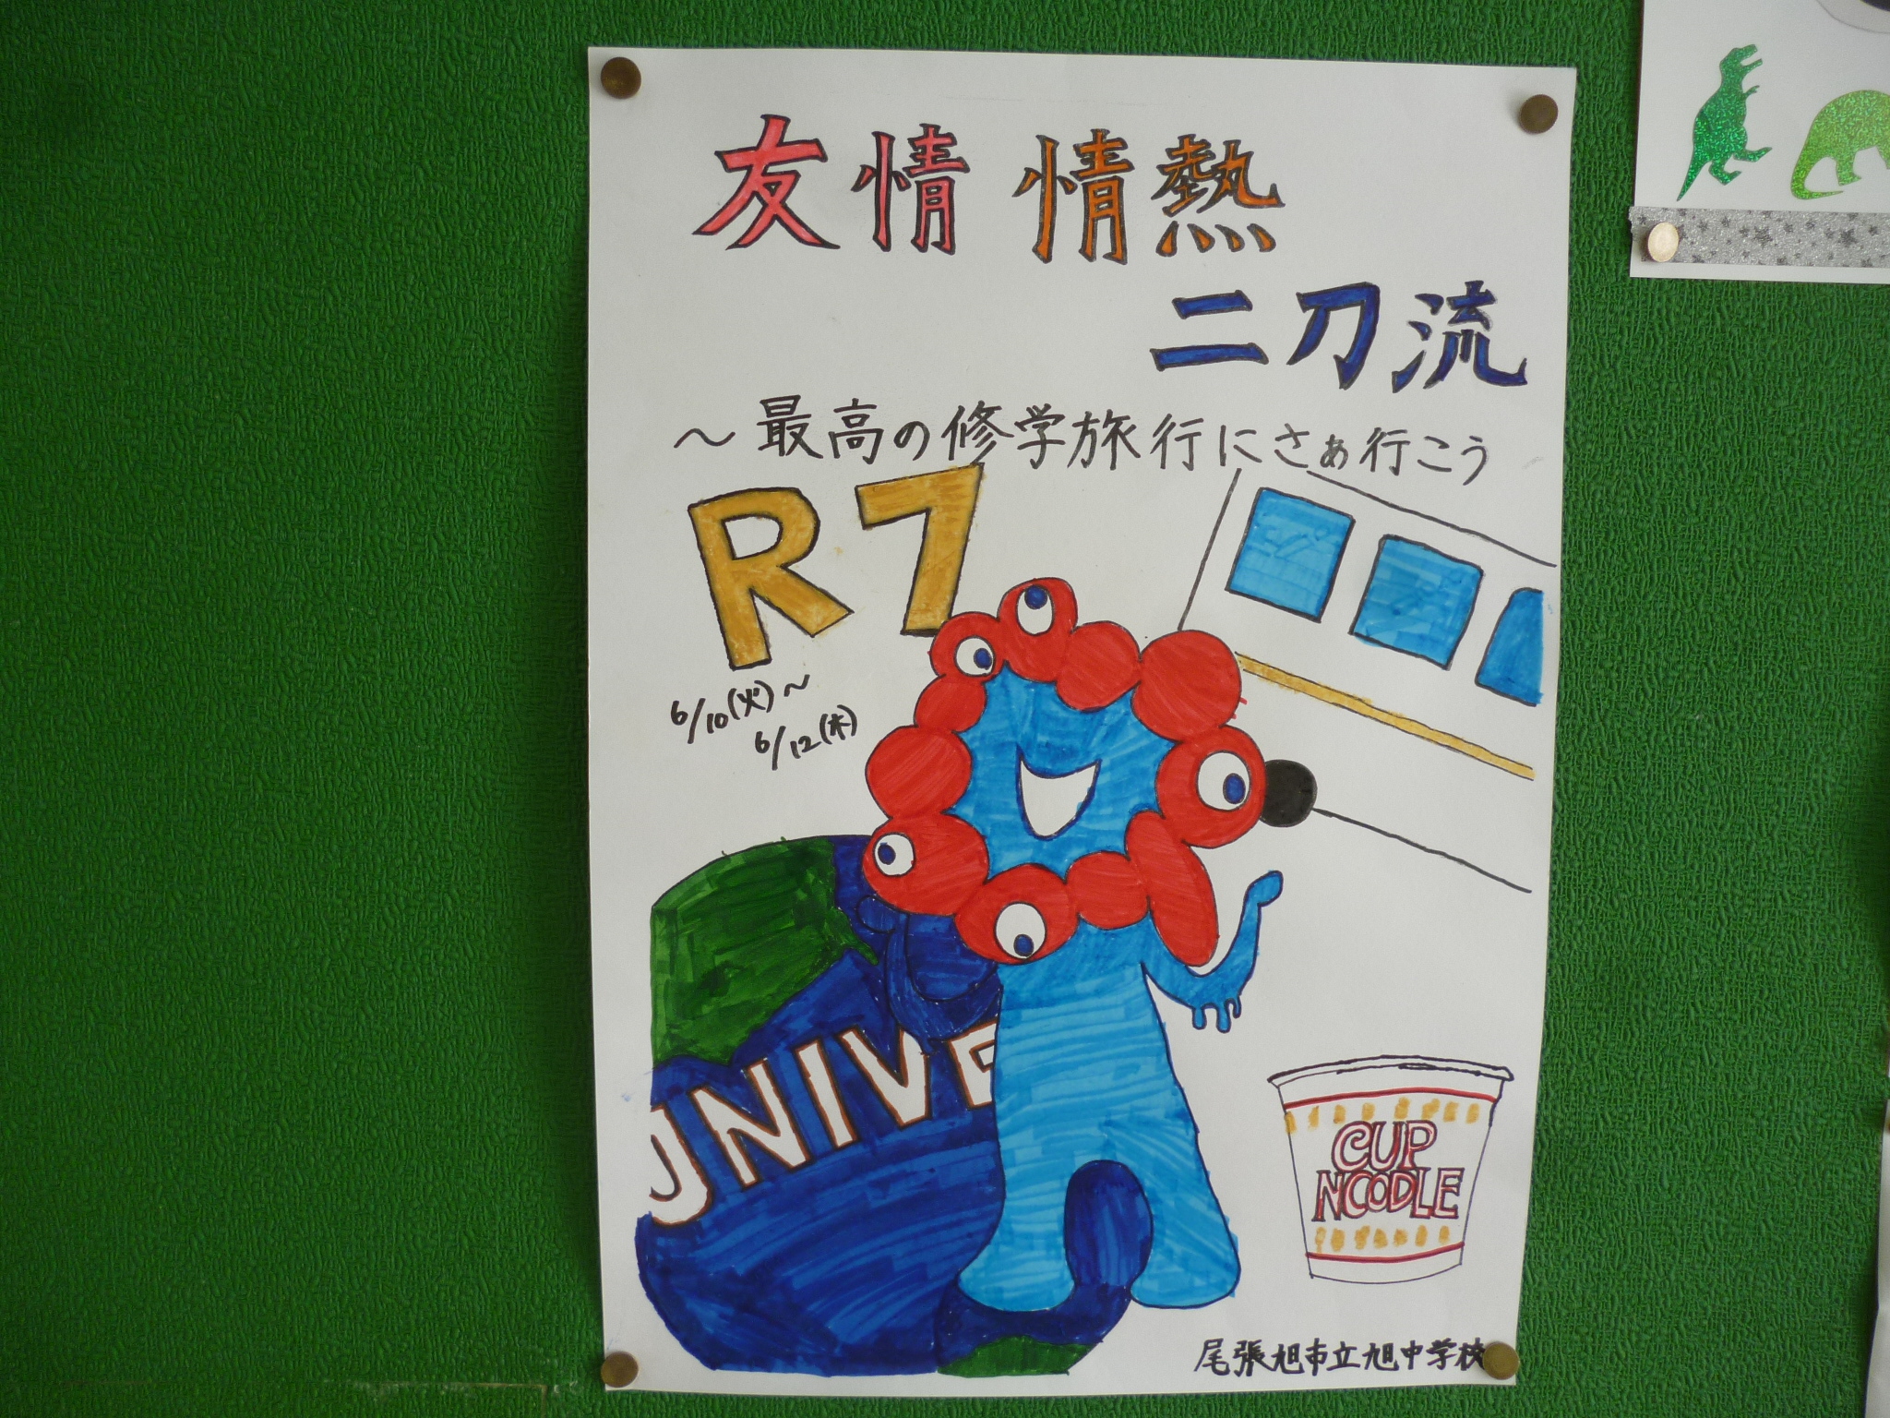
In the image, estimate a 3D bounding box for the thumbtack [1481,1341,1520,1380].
[{"bbox_3d":[0.164,0.192,0.453,0.011,0.011,0.009,0,5,-2],"label":"thumbtack"}]

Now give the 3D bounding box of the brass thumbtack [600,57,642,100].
[{"bbox_3d":[-0.087,-0.169,0.412,0.011,0.011,0.009,0,5,-2],"label":"brass thumbtack"}]

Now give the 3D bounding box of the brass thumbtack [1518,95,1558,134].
[{"bbox_3d":[0.162,-0.163,0.420,0.011,0.011,0.009,0,5,-2],"label":"brass thumbtack"}]

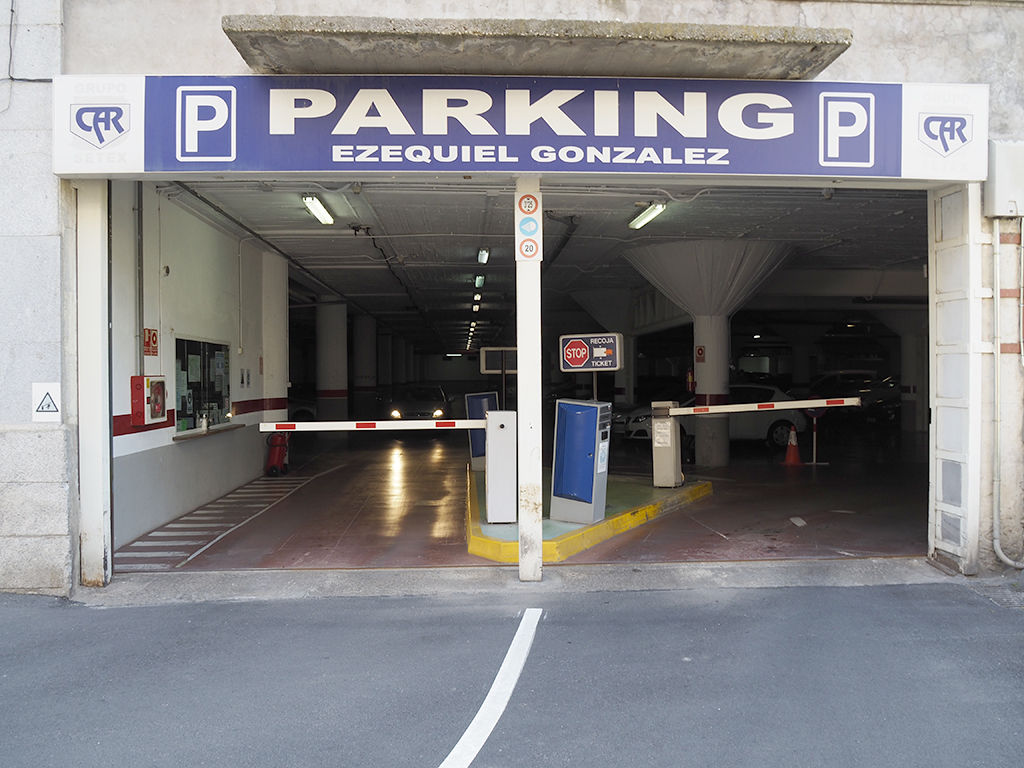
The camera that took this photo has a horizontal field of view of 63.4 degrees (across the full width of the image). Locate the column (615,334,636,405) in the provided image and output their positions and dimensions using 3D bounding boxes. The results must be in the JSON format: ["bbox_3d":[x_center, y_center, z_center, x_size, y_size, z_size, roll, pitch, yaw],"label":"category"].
[{"bbox_3d":[3.070,0.009,22.300,0.600,2.750,0.600,0,1,-3],"label":"column"}]

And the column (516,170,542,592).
[{"bbox_3d":[0.141,-0.029,6.680,0.190,3.220,0.190,0,1,-3],"label":"column"}]

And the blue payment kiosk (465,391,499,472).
[{"bbox_3d":[-0.444,0.736,12.900,0.530,1.190,0.330,0,1,-3],"label":"blue payment kiosk"}]

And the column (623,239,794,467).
[{"bbox_3d":[3.600,-0.457,15.100,3.100,3.850,3.100,0,1,-3],"label":"column"}]

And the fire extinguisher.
[{"bbox_3d":[-3.790,1.101,13.500,0.320,0.810,0.320,0,1,19],"label":"fire extinguisher"}]

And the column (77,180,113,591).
[{"bbox_3d":[-3.290,-0.015,6.550,0.190,3.200,0.180,0,1,-3],"label":"column"}]

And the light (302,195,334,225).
[{"bbox_3d":[-2.523,-2.258,10.800,0.150,0.110,1.420,0,1,-3],"label":"light"}]

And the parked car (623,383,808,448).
[{"bbox_3d":[4.390,0.708,18.170,4.080,1.445,1.710,0,1,-10],"label":"parked car"}]

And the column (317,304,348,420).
[{"bbox_3d":[-4.710,-0.423,21.700,0.820,3.750,0.820,0,1,-3],"label":"column"}]

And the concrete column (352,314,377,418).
[{"bbox_3d":[-4.980,-0.439,28.200,0.750,3.550,0.720,0,1,-3],"label":"concrete column"}]

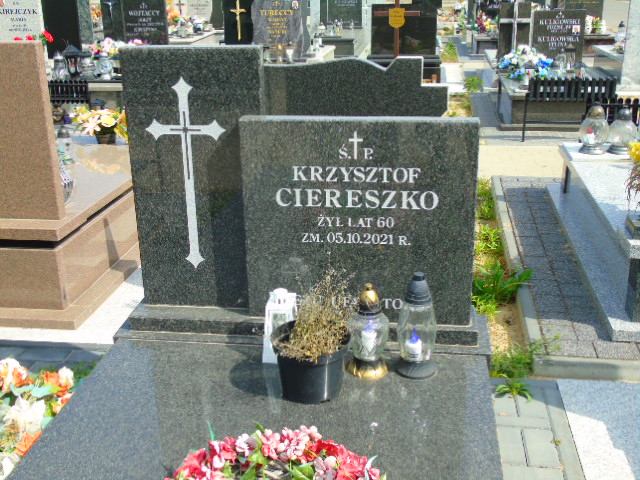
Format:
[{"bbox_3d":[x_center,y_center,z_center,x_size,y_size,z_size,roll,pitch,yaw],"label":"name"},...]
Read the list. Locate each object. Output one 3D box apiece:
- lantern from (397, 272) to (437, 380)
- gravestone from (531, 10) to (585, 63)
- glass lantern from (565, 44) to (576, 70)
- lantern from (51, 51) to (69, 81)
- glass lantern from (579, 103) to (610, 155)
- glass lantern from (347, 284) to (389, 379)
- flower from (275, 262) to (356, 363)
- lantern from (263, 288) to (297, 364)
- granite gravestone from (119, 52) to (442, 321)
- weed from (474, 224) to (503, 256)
[{"bbox_3d":[0.241,0.207,1.814,0.105,0.256,0.105,2,20,9],"label":"lantern"},{"bbox_3d":[2.755,-2.333,8.496,0.570,0.620,0.090,2,20,9],"label":"gravestone"},{"bbox_3d":[2.641,-1.911,7.788,0.145,0.310,0.145,2,20,7],"label":"glass lantern"},{"bbox_3d":[-2.717,-1.817,7.693,0.151,0.290,0.151,2,20,9],"label":"lantern"},{"bbox_3d":[1.583,-0.653,4.238,0.172,0.285,0.172,2,20,7],"label":"glass lantern"},{"bbox_3d":[0.138,0.248,2.095,0.118,0.266,0.118,2,20,7],"label":"glass lantern"},{"bbox_3d":[-0.013,0.174,1.727,0.175,0.155,0.165,2,20,9],"label":"flower"},{"bbox_3d":[-0.117,0.246,2.195,0.108,0.212,0.108,2,20,7],"label":"lantern"},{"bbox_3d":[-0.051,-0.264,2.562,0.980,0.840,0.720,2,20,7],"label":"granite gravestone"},{"bbox_3d":[0.882,0.008,3.871,0.150,0.110,0.150,2,20,7],"label":"weed"}]

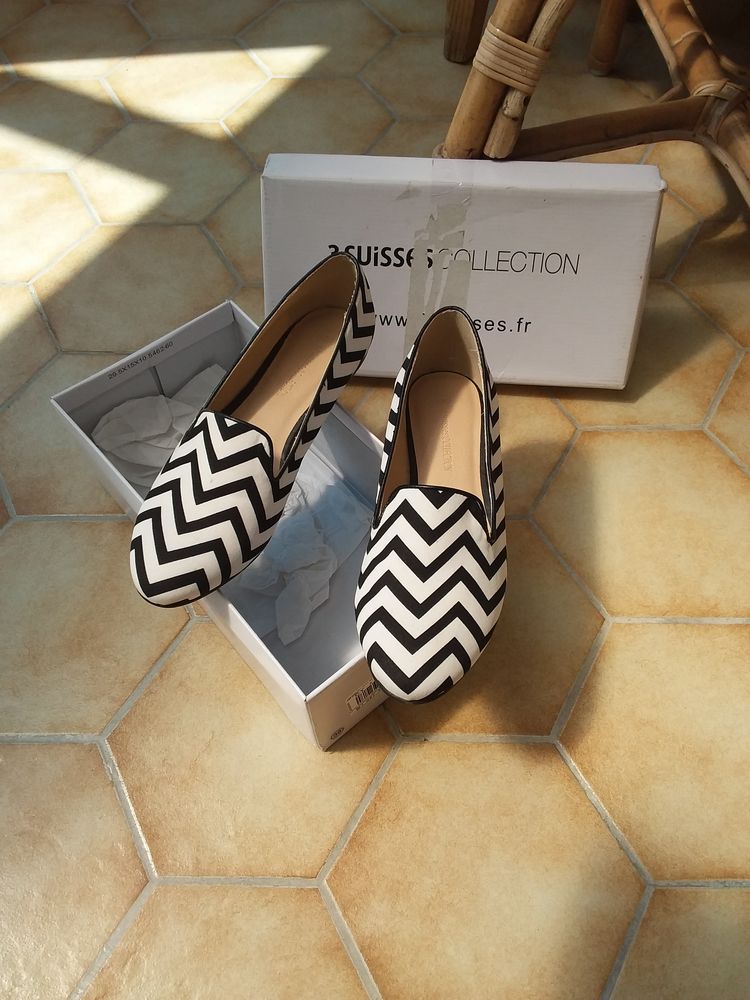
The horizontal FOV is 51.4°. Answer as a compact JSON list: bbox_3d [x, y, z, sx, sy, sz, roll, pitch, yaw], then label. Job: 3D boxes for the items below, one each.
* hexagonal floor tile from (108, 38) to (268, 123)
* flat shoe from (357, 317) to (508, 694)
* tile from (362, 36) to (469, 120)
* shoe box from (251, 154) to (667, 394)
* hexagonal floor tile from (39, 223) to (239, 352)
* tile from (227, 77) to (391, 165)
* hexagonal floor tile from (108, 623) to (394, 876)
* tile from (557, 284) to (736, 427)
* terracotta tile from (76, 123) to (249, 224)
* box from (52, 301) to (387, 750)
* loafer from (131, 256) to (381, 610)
[{"bbox_3d":[-0.240,-0.531,0.991,0.208,0.010,0.178,0,59,1],"label":"hexagonal floor tile"},{"bbox_3d":[0.041,-0.005,0.495,0.091,0.071,0.262,5,59,5],"label":"flat shoe"},{"bbox_3d":[0.083,-0.531,0.984,0.208,0.010,0.178,0,59,1],"label":"tile"},{"bbox_3d":[0.065,-0.187,0.663,0.309,0.162,0.057,4,28,4],"label":"shoe box"},{"bbox_3d":[-0.244,-0.218,0.802,0.208,0.010,0.178,0,59,1],"label":"hexagonal floor tile"},{"bbox_3d":[-0.080,-0.453,0.940,0.208,0.010,0.178,0,59,1],"label":"tile"},{"bbox_3d":[-0.089,0.173,0.561,0.208,0.010,0.178,0,59,1],"label":"hexagonal floor tile"},{"bbox_3d":[0.239,-0.139,0.743,0.208,0.010,0.178,0,59,1],"label":"tile"},{"bbox_3d":[-0.242,-0.374,0.896,0.208,0.010,0.178,0,59,1],"label":"terracotta tile"},{"bbox_3d":[-0.077,0.011,0.588,0.153,0.112,0.297,-37,65,-19],"label":"box"},{"bbox_3d":[-0.075,-0.050,0.521,0.091,0.071,0.262,23,67,14],"label":"loafer"}]

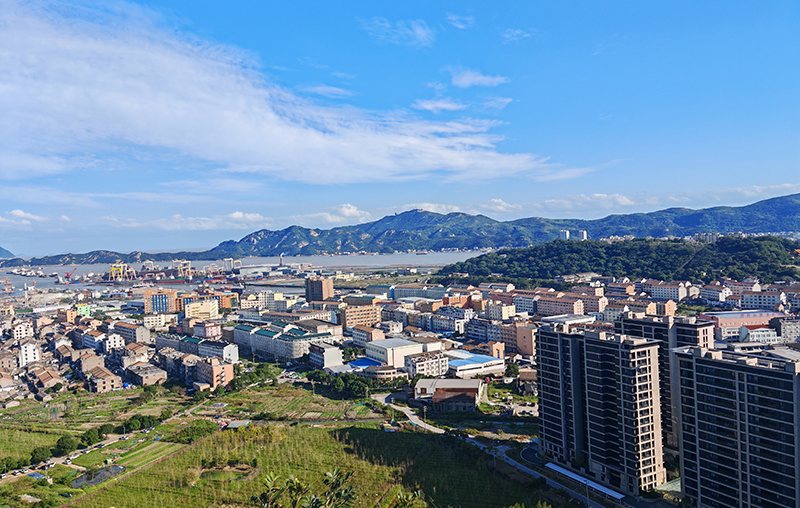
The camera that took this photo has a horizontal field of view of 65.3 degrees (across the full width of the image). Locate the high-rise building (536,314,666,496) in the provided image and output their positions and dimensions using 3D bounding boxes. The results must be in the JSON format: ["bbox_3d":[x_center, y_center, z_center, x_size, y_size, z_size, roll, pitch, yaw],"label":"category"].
[{"bbox_3d":[76.490,56.920,244.240,15.000,55.000,50.500,-3,2,-29],"label":"high-rise building"}]

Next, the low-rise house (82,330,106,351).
[{"bbox_3d":[-296.880,84.420,606.520,9.510,14.150,46.660,-4,2,-40],"label":"low-rise house"}]

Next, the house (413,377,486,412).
[{"bbox_3d":[27.900,79.060,355.110,38.000,9.500,36.000,-2,1,3],"label":"house"}]

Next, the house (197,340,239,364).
[{"bbox_3d":[-147.490,79.810,507.420,39.000,16.000,13.000,-1,2,44],"label":"house"}]

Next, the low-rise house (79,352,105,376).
[{"bbox_3d":[-240.960,85.060,486.300,16.000,13.000,12.000,-3,2,-27],"label":"low-rise house"}]

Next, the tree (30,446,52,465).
[{"bbox_3d":[-163.720,91.180,284.590,8.800,6.800,8.800,-4,2,-31],"label":"tree"}]

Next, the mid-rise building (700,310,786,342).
[{"bbox_3d":[290.680,58.470,529.430,55.840,15.210,33.430,-3,2,1],"label":"mid-rise building"}]

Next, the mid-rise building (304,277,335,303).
[{"bbox_3d":[-130.780,58.020,1018.370,21.000,37.000,51.000,-4,2,-38],"label":"mid-rise building"}]

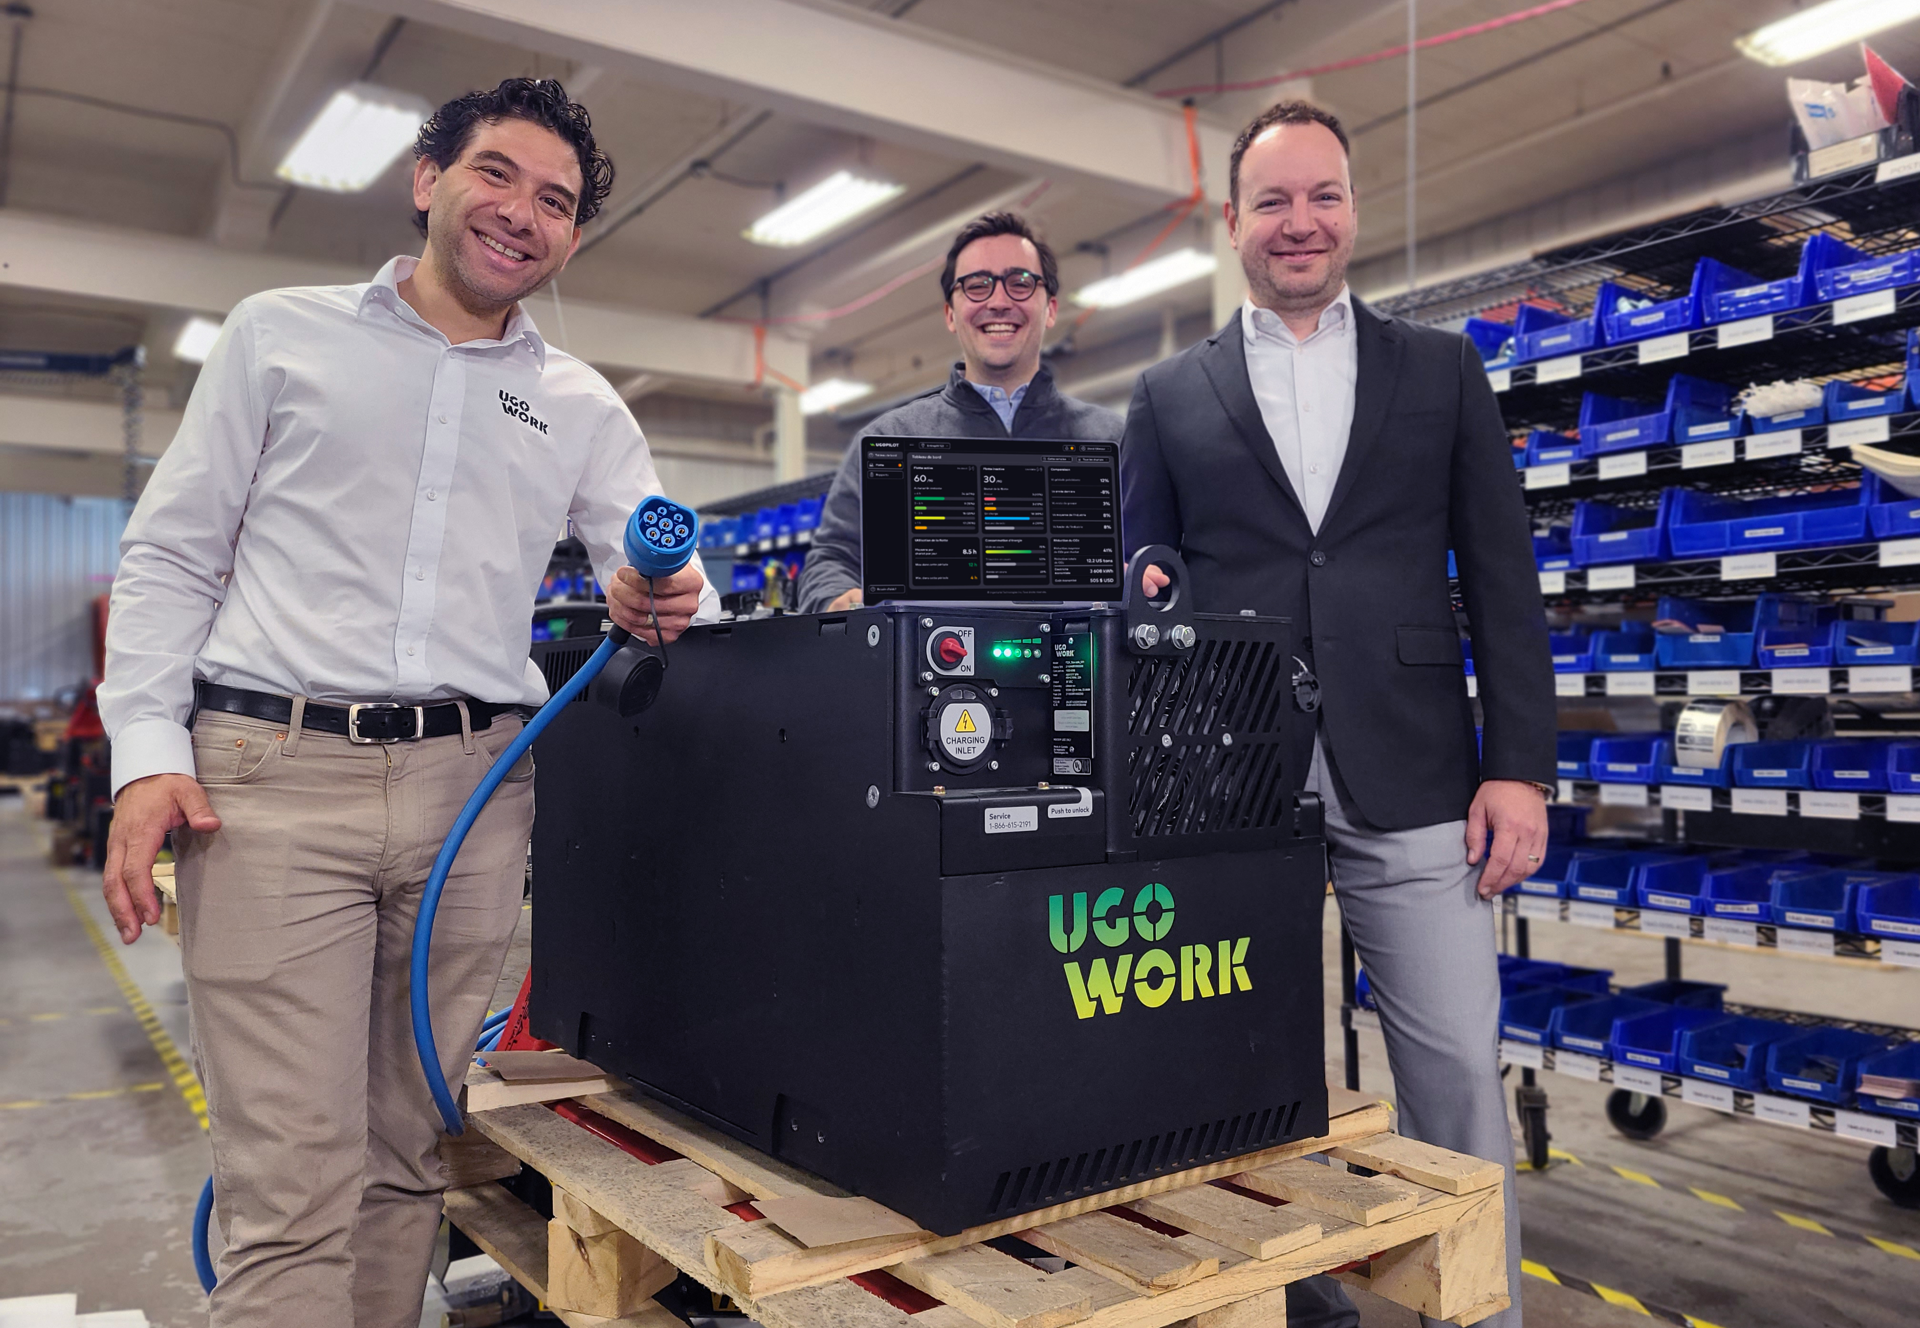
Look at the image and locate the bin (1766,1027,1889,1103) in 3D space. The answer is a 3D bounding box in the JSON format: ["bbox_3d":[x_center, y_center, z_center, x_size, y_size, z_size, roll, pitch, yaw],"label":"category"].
[{"bbox_3d":[1.302,0.604,2.156,0.187,0.070,0.105,1,-2,-37],"label":"bin"}]

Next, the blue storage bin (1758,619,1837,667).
[{"bbox_3d":[1.318,-0.028,2.209,0.187,0.070,0.105,1,-2,-38],"label":"blue storage bin"}]

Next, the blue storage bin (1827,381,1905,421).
[{"bbox_3d":[1.357,-0.375,2.098,0.187,0.070,0.105,1,-2,-37],"label":"blue storage bin"}]

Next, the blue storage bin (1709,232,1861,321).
[{"bbox_3d":[1.300,-0.574,2.251,0.277,0.114,0.142,1,-2,-37],"label":"blue storage bin"}]

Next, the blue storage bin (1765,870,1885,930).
[{"bbox_3d":[1.327,0.356,2.188,0.187,0.070,0.105,1,-2,-38],"label":"blue storage bin"}]

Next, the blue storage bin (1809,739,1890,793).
[{"bbox_3d":[1.341,0.153,2.110,0.187,0.070,0.105,1,-2,-37],"label":"blue storage bin"}]

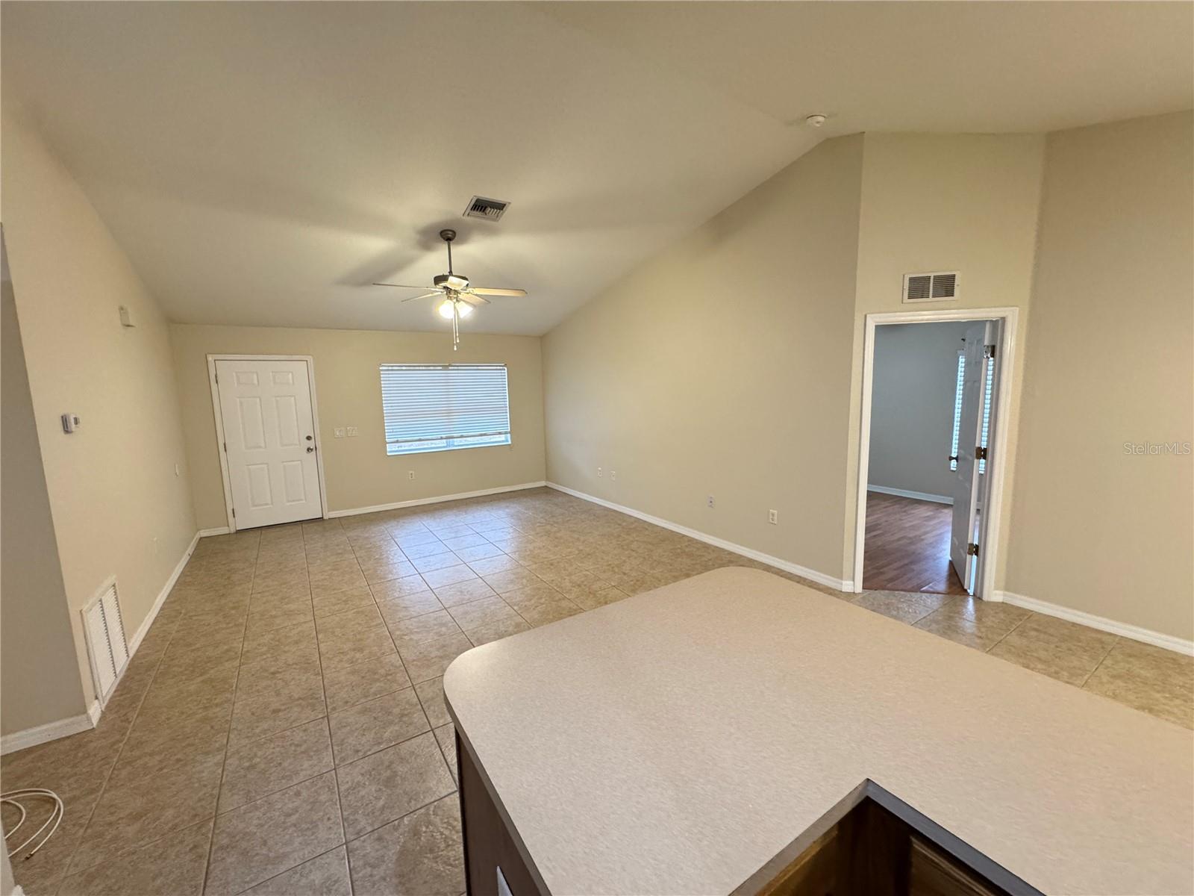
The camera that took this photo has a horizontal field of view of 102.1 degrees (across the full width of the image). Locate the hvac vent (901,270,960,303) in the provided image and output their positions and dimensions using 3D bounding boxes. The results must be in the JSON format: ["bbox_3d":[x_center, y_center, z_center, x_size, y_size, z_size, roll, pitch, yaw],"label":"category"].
[{"bbox_3d":[2.365,-1.135,3.427,0.345,0.197,0.016,0,8,12],"label":"hvac vent"}]

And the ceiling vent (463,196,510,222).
[{"bbox_3d":[-0.901,-1.942,3.954,0.300,0.020,0.305,-6,-3,-32],"label":"ceiling vent"}]

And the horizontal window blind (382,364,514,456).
[{"bbox_3d":[-2.153,-0.598,7.093,1.830,1.230,0.060,-6,9,-32],"label":"horizontal window blind"}]

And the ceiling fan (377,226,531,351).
[{"bbox_3d":[-1.293,-1.394,4.315,1.290,1.010,1.290,-6,9,-32],"label":"ceiling fan"}]

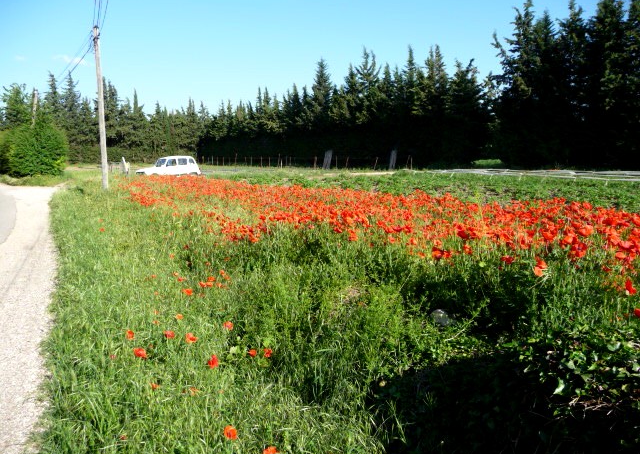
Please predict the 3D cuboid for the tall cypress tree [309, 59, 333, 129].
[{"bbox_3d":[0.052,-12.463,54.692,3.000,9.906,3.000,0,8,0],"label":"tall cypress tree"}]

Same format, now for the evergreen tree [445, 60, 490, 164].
[{"bbox_3d":[14.246,-10.861,50.736,4.300,10.542,4.300,0,8,0],"label":"evergreen tree"}]

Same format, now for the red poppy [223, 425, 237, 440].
[{"bbox_3d":[-0.392,0.894,2.253,0.063,0.055,0.063,0,8,0],"label":"red poppy"}]

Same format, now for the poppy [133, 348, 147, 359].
[{"bbox_3d":[-1.097,0.768,3.145,0.077,0.060,0.077,0,8,0],"label":"poppy"}]

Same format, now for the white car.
[{"bbox_3d":[-9.100,-3.502,31.200,3.660,1.530,1.490,-6,10,-38],"label":"white car"}]

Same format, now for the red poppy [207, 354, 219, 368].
[{"bbox_3d":[-0.631,0.783,3.038,0.072,0.065,0.072,0,8,0],"label":"red poppy"}]

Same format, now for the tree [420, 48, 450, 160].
[{"bbox_3d":[11.267,-11.674,51.337,3.200,11.984,3.200,0,8,0],"label":"tree"}]

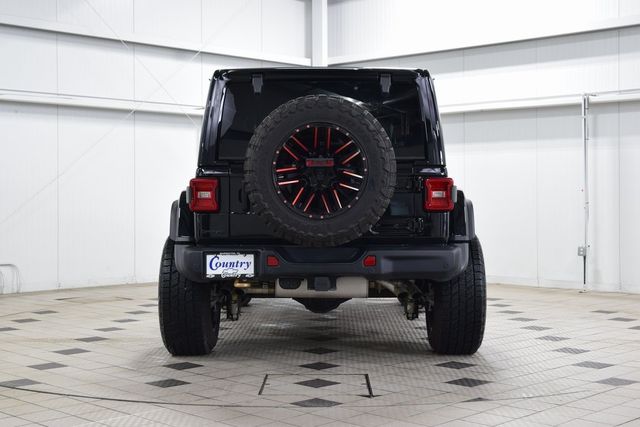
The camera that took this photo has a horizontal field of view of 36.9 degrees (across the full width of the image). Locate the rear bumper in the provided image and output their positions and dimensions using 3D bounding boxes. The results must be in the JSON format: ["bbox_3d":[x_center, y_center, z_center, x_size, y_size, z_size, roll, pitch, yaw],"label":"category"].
[{"bbox_3d":[0.010,0.308,5.980,1.810,0.250,0.330,0,1,1],"label":"rear bumper"}]

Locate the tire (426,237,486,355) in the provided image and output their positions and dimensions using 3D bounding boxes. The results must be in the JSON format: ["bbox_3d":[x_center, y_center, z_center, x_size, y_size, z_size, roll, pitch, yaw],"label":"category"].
[{"bbox_3d":[0.910,0.512,6.550,0.320,0.870,0.870,0,1,1],"label":"tire"}]

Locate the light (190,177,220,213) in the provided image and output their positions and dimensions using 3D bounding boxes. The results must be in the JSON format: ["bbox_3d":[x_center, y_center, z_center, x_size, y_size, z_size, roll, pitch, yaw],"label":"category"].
[{"bbox_3d":[-0.722,-0.111,5.980,0.183,0.213,0.130,0,1,1],"label":"light"}]

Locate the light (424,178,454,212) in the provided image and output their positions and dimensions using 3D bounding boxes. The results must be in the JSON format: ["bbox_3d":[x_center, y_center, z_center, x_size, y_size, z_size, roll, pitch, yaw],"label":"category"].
[{"bbox_3d":[0.742,-0.114,5.980,0.183,0.213,0.130,0,1,1],"label":"light"}]

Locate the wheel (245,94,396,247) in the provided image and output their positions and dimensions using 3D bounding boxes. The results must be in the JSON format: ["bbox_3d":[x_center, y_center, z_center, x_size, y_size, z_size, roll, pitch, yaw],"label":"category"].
[{"bbox_3d":[0.004,-0.254,5.720,0.880,0.880,0.310,0,1,1],"label":"wheel"}]

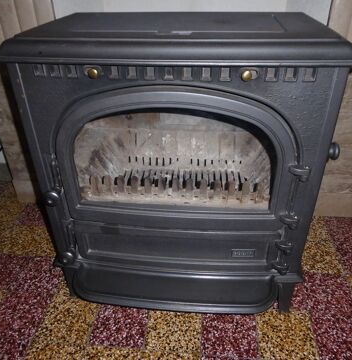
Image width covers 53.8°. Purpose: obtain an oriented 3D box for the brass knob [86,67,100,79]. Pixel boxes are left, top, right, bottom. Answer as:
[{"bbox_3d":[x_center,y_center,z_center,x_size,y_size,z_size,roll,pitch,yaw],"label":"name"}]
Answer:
[{"bbox_3d":[-0.165,-0.214,0.693,0.022,0.022,0.019,2,32,6],"label":"brass knob"}]

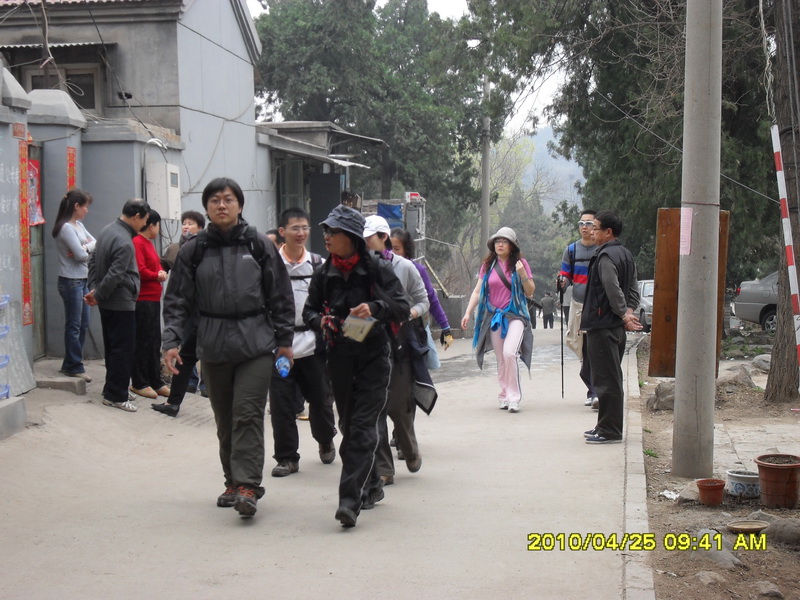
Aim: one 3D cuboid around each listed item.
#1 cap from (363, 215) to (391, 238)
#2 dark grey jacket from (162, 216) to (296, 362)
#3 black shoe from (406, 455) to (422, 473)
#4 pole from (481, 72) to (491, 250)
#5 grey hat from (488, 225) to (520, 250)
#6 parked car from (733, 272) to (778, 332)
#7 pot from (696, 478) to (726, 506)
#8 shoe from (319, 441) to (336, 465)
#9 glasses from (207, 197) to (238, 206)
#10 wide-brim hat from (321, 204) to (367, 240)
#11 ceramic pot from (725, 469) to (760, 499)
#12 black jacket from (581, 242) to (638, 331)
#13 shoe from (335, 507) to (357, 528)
[{"bbox_3d":[-0.155,-0.446,8.000,0.250,0.140,0.175,-13,12,-33],"label":"cap"},{"bbox_3d":[-0.885,-0.052,6.800,0.670,0.730,0.360,0,5,-2],"label":"dark grey jacket"},{"bbox_3d":[0.087,0.980,8.200,0.100,0.110,0.260,0,43,3],"label":"black shoe"},{"bbox_3d":[2.611,-3.416,40.000,0.250,8.600,0.250,0,5,0],"label":"pole"},{"bbox_3d":[0.919,-0.544,11.750,0.290,0.200,0.300,0,5,0],"label":"grey hat"},{"bbox_3d":[8.200,0.060,23.800,1.700,1.420,4.500,-4,7,-40],"label":"parked car"},{"bbox_3d":[1.672,1.030,7.070,0.153,0.120,0.153,0,5,0],"label":"pot"},{"bbox_3d":[-0.480,0.980,8.720,0.107,0.120,0.290,0,25,-2],"label":"shoe"},{"bbox_3d":[-0.916,-0.508,6.800,0.145,0.045,0.140,0,5,0],"label":"glasses"},{"bbox_3d":[-0.279,-0.395,6.750,0.280,0.160,0.260,18,-5,-33],"label":"wide-brim hat"},{"bbox_3d":[1.974,1.043,7.450,0.255,0.130,0.255,0,5,0],"label":"ceramic pot"},{"bbox_3d":[1.519,-0.105,9.550,0.330,0.650,0.460,2,6,22],"label":"black jacket"},{"bbox_3d":[-0.257,1.048,6.450,0.100,0.100,0.260,1,-20,12],"label":"shoe"}]

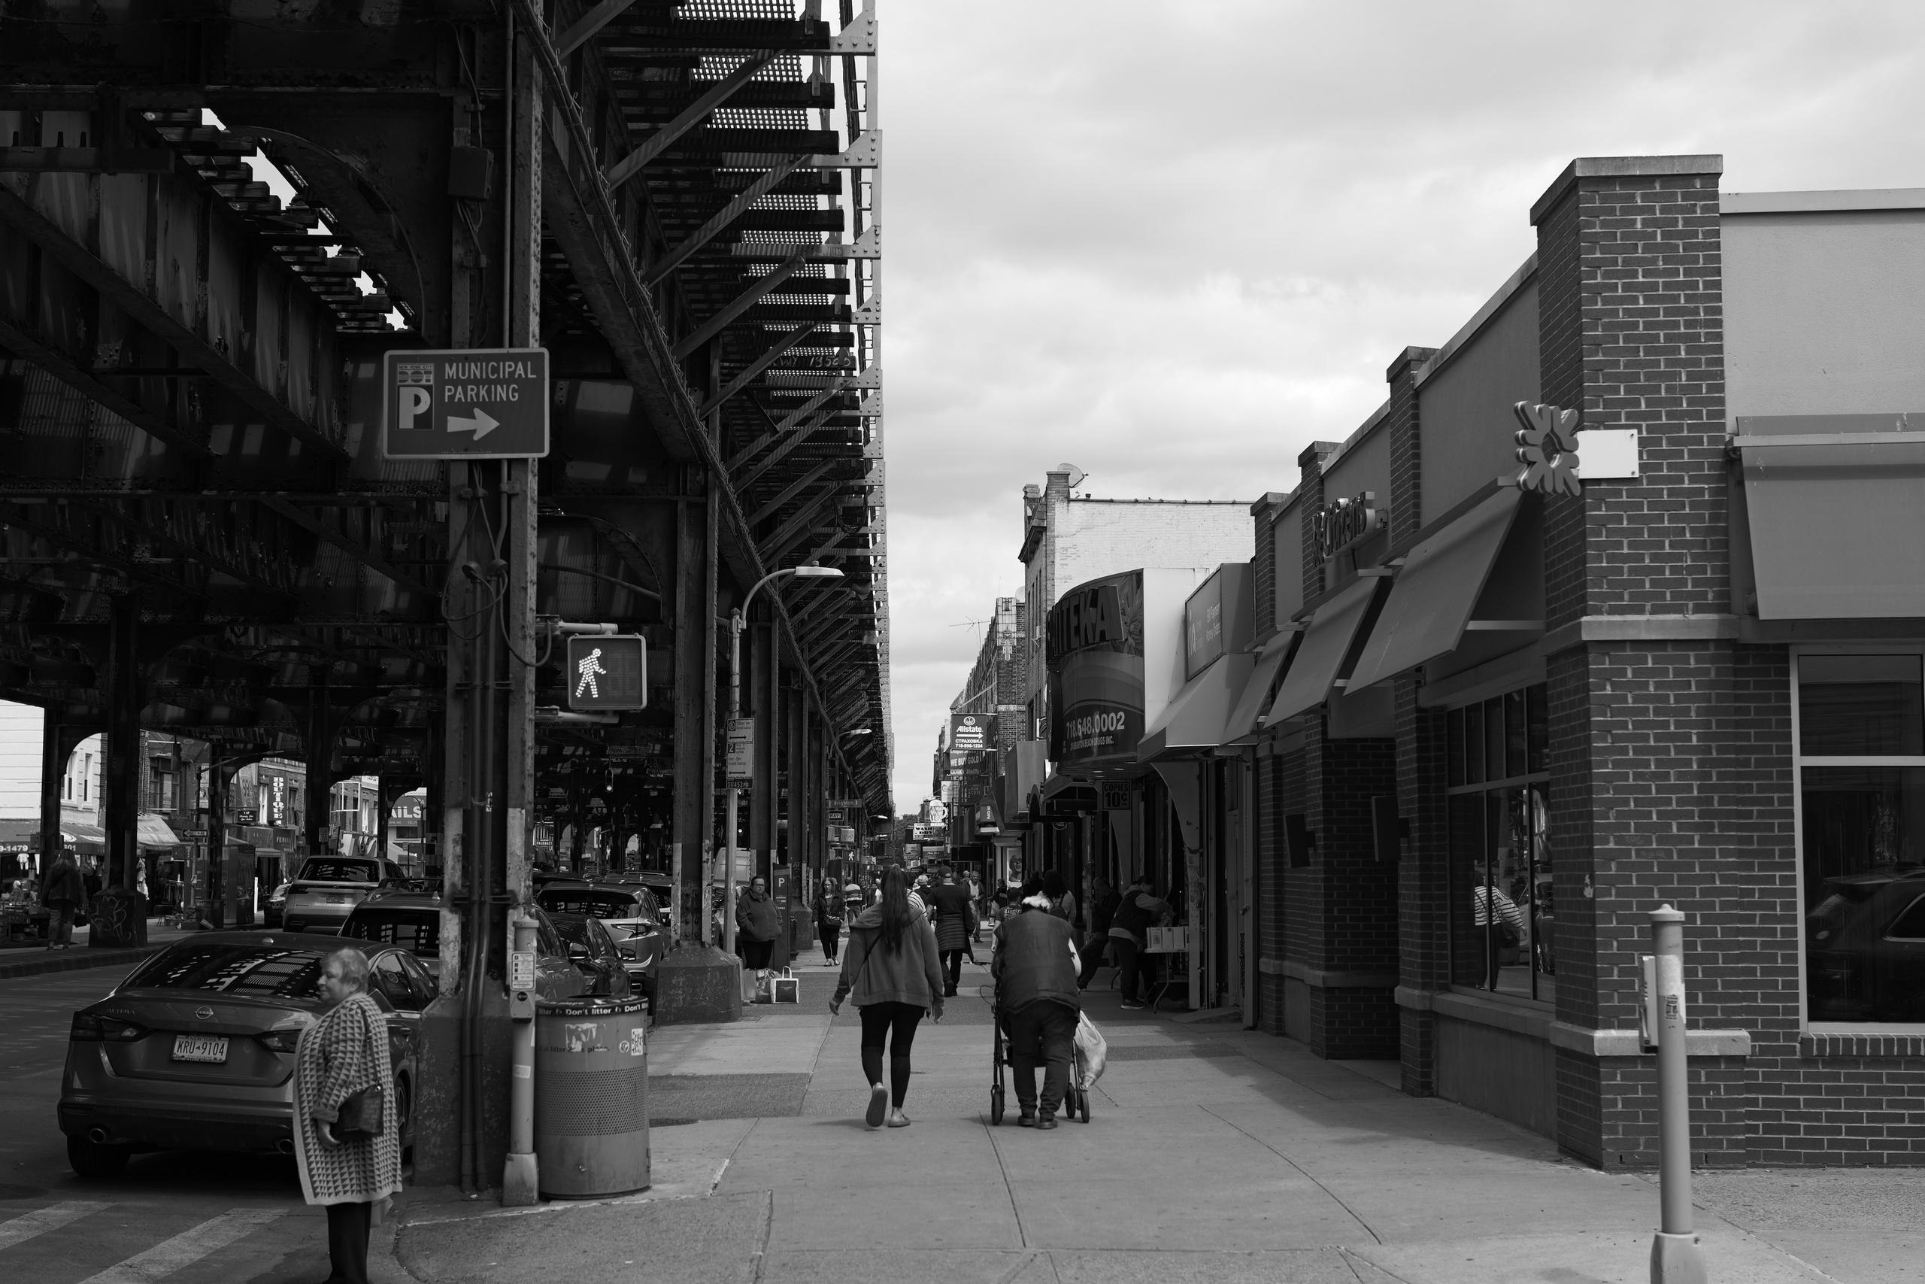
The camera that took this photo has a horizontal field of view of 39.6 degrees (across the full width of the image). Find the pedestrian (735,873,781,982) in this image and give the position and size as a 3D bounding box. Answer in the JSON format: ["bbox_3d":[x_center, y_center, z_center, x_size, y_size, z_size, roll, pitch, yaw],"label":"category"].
[{"bbox_3d":[-2.693,3.891,35.200,0.600,1.620,0.450,2,-5,-25],"label":"pedestrian"}]

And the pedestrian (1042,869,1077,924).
[{"bbox_3d":[0.959,3.071,26.636,0.500,1.630,0.360,0,-5,0],"label":"pedestrian"}]

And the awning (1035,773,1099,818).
[{"bbox_3d":[2.281,3.117,55.470,0.850,0.750,10.000,0,-5,-1],"label":"awning"}]

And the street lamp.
[{"bbox_3d":[-2.241,1.738,33.473,1.470,5.440,0.300,0,-5,-2],"label":"street lamp"}]

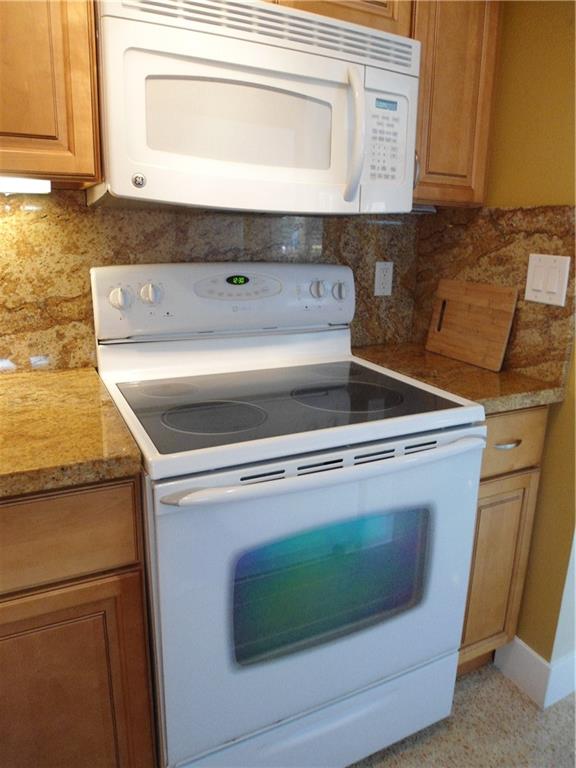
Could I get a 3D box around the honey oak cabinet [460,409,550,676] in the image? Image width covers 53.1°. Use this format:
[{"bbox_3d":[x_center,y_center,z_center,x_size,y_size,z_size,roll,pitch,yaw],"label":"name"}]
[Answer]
[{"bbox_3d":[0.418,0.399,1.786,0.260,0.880,0.602,-7,19,-24],"label":"honey oak cabinet"}]

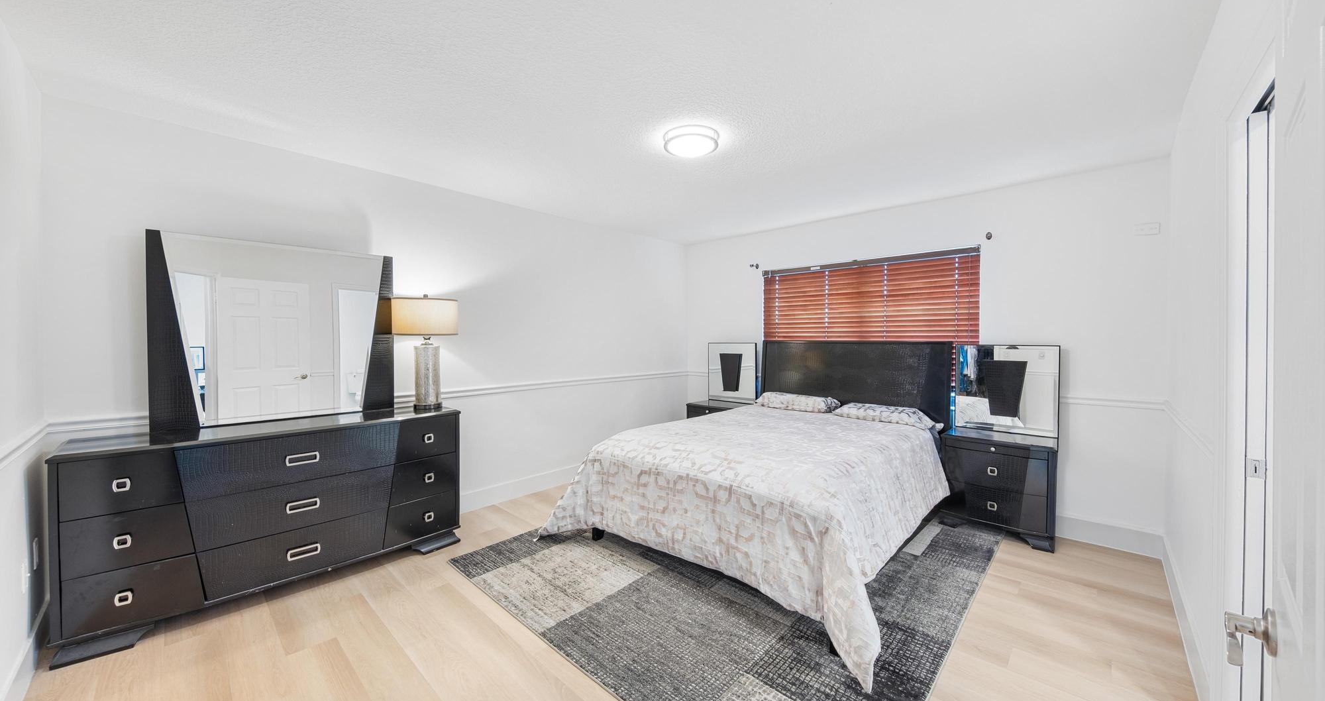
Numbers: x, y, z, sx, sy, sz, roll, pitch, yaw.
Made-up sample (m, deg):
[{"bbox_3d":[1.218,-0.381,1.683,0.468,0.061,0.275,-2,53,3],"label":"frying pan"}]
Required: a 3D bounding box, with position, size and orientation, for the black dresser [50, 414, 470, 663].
[{"bbox_3d":[-2.064,0.844,2.508,0.475,0.865,1.620,1,1,44],"label":"black dresser"}]

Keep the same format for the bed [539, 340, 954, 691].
[{"bbox_3d":[0.797,0.598,3.135,1.920,1.320,2.320,1,1,43],"label":"bed"}]

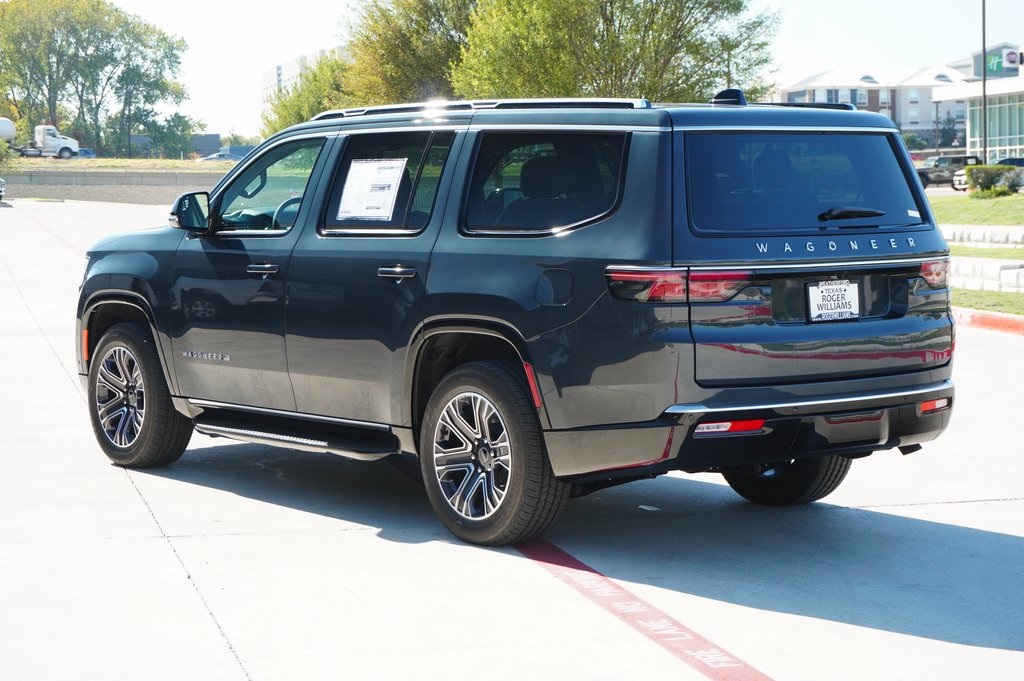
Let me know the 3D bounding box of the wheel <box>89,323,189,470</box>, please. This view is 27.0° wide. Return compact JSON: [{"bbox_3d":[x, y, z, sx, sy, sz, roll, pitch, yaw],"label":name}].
[{"bbox_3d":[-2.037,0.287,11.722,0.285,0.810,0.810,-4,6,-39],"label":"wheel"}]

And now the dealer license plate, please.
[{"bbox_3d":[1.339,-0.166,8.851,0.310,0.165,0.025,-4,2,-39],"label":"dealer license plate"}]

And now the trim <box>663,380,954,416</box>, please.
[{"bbox_3d":[1.343,0.227,8.781,1.760,0.050,0.220,-4,6,-39],"label":"trim"}]

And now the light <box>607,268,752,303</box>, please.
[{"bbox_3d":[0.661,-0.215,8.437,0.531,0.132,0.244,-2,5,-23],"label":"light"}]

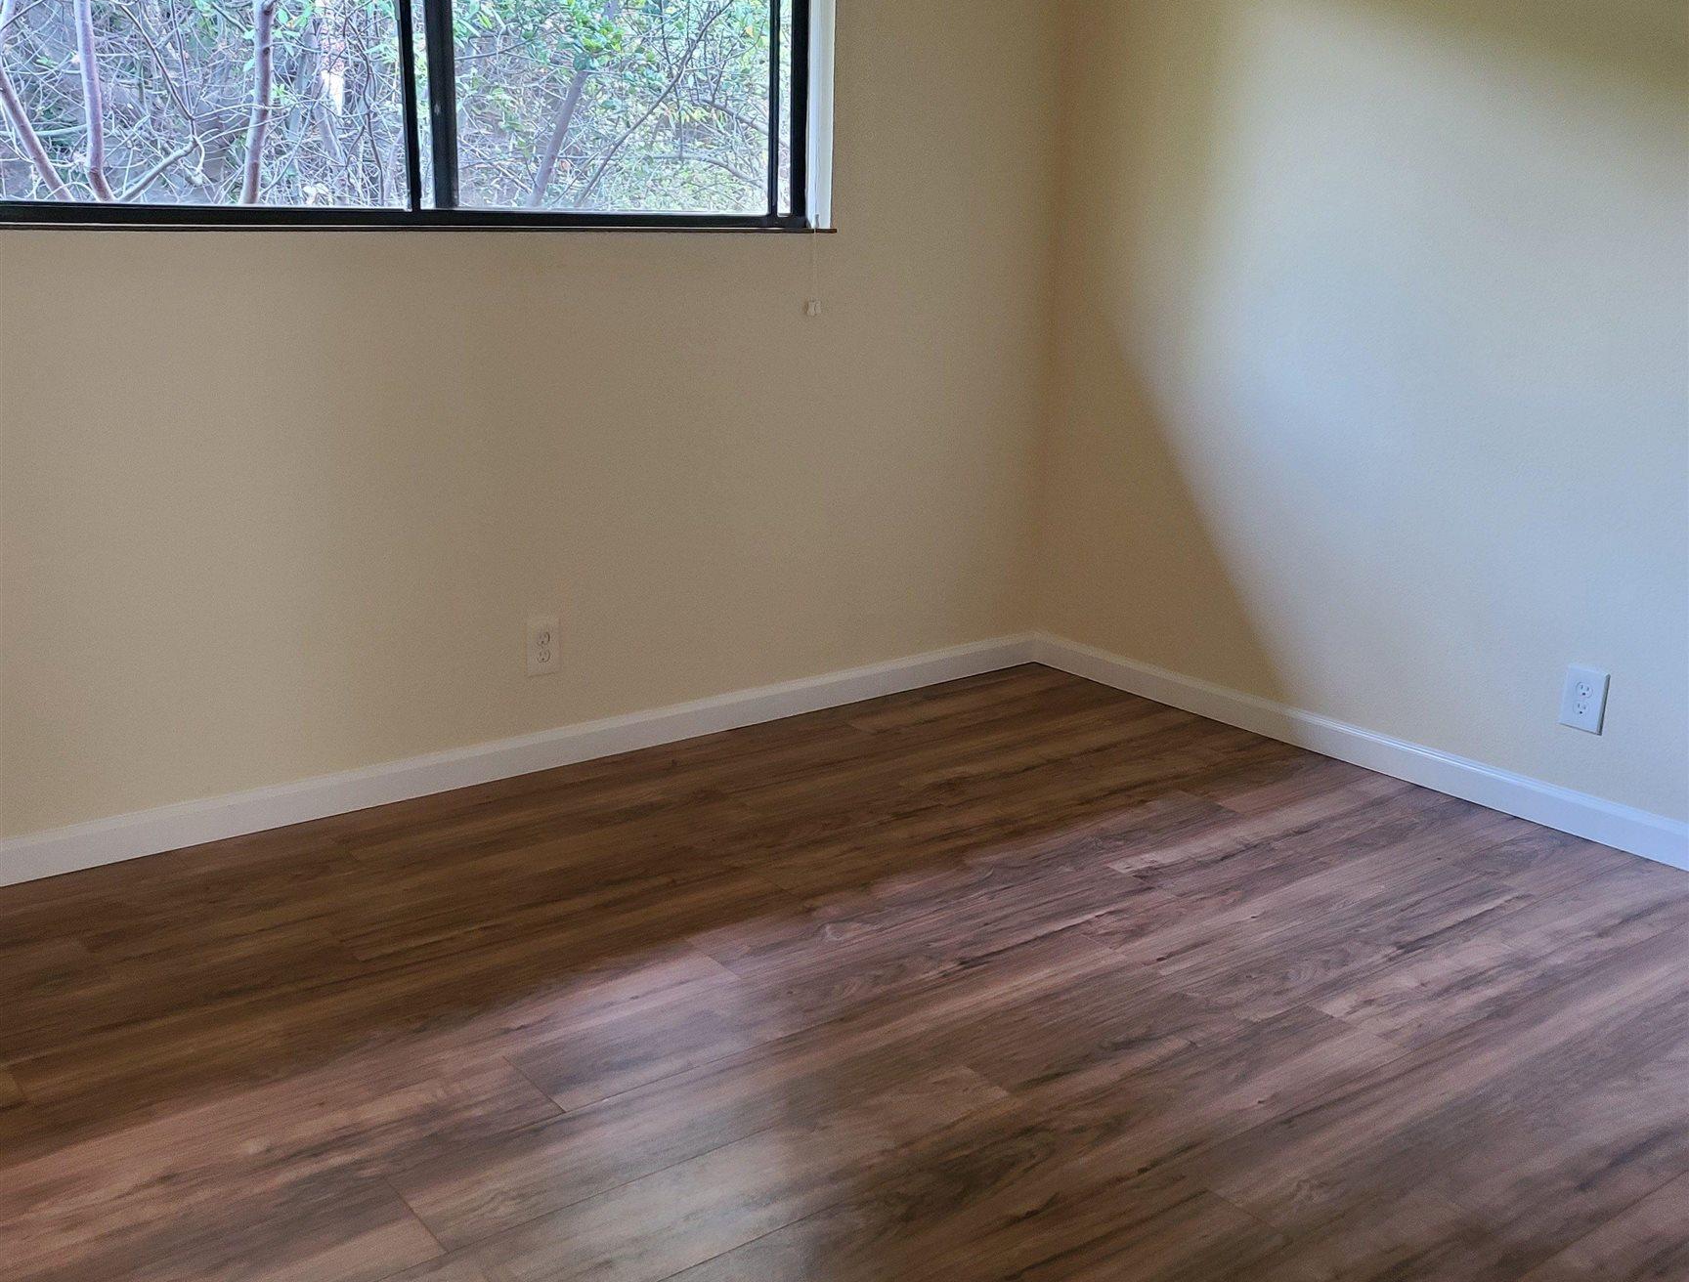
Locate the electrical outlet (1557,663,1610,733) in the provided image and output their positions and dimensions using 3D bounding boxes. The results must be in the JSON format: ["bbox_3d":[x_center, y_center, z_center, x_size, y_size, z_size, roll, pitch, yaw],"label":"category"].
[{"bbox_3d":[1.451,0.116,3.188,0.009,0.121,0.077,-11,19,-36],"label":"electrical outlet"}]

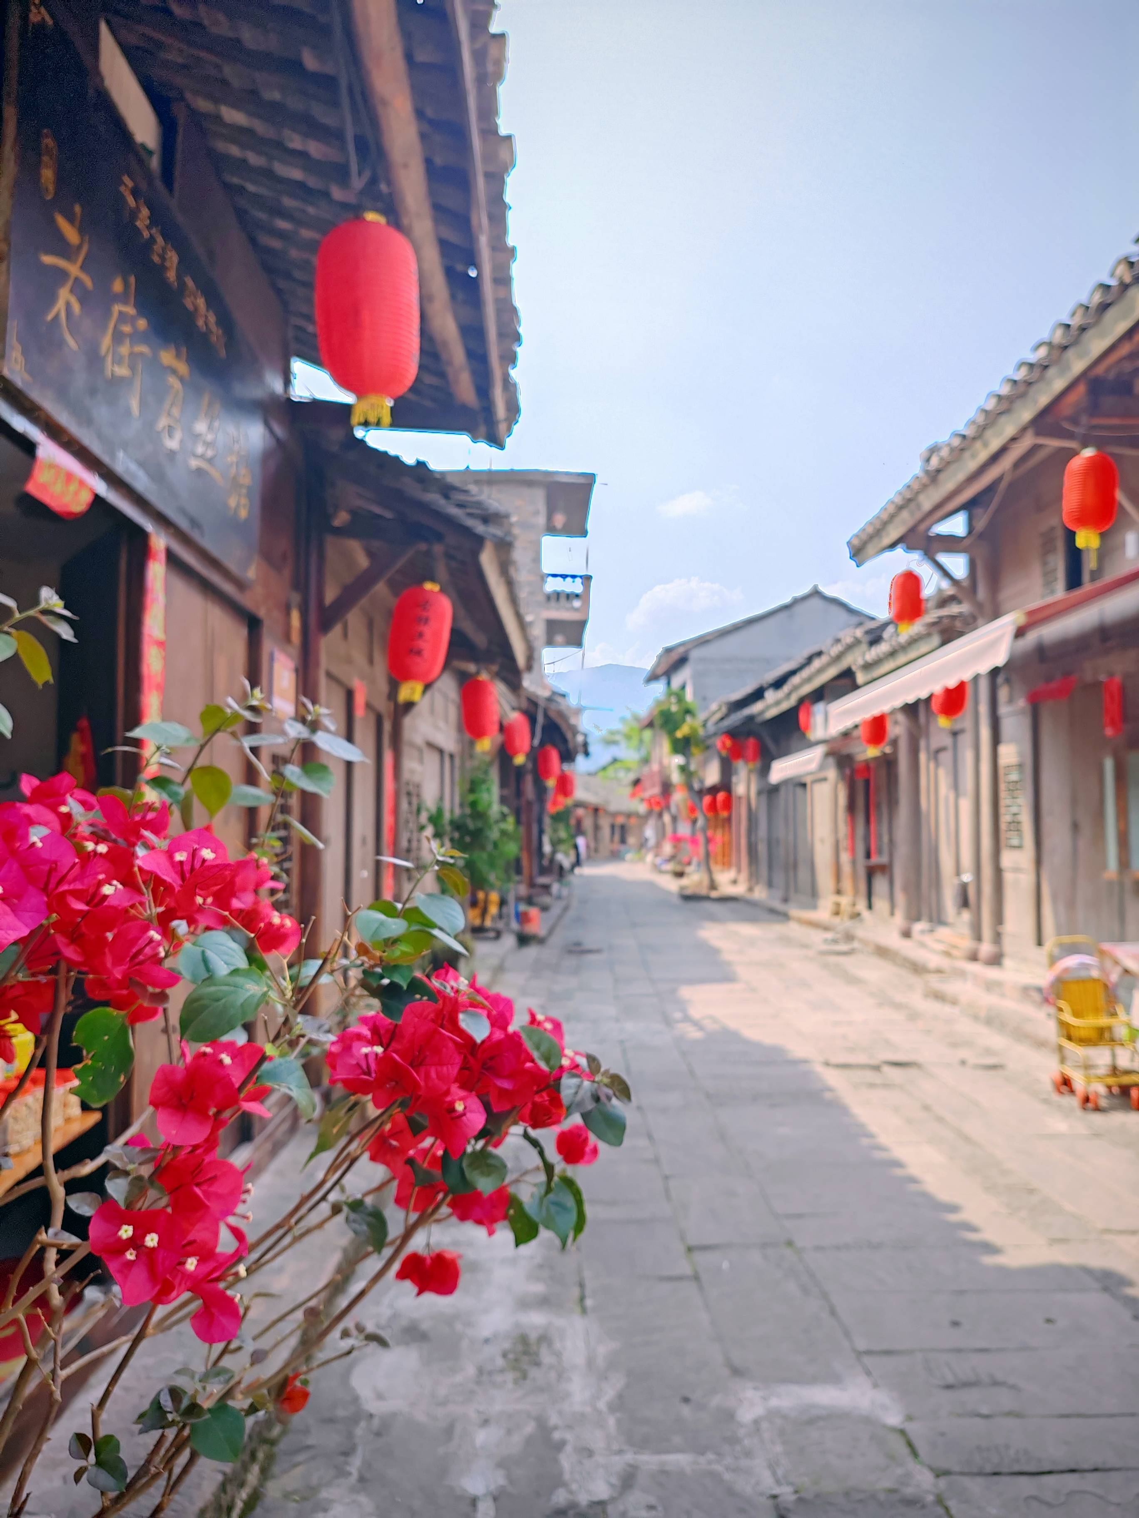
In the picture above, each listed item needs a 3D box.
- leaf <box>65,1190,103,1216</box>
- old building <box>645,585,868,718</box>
[{"bbox_3d":[-0.302,0.278,0.740,0.025,0.017,0.012,1,-3,-22],"label":"leaf"},{"bbox_3d":[5.800,-0.436,32.363,7.000,7.100,7.000,0,-3,1],"label":"old building"}]

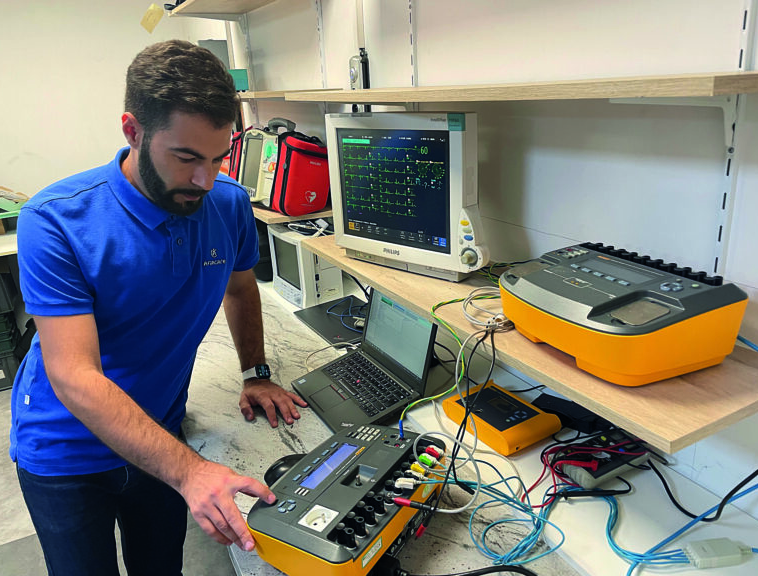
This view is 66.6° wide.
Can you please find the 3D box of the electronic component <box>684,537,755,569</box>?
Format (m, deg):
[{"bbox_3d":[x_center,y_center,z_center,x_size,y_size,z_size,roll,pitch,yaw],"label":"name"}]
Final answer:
[{"bbox_3d":[0.510,0.397,0.866,0.089,0.018,0.036,-5,19,-2],"label":"electronic component"}]

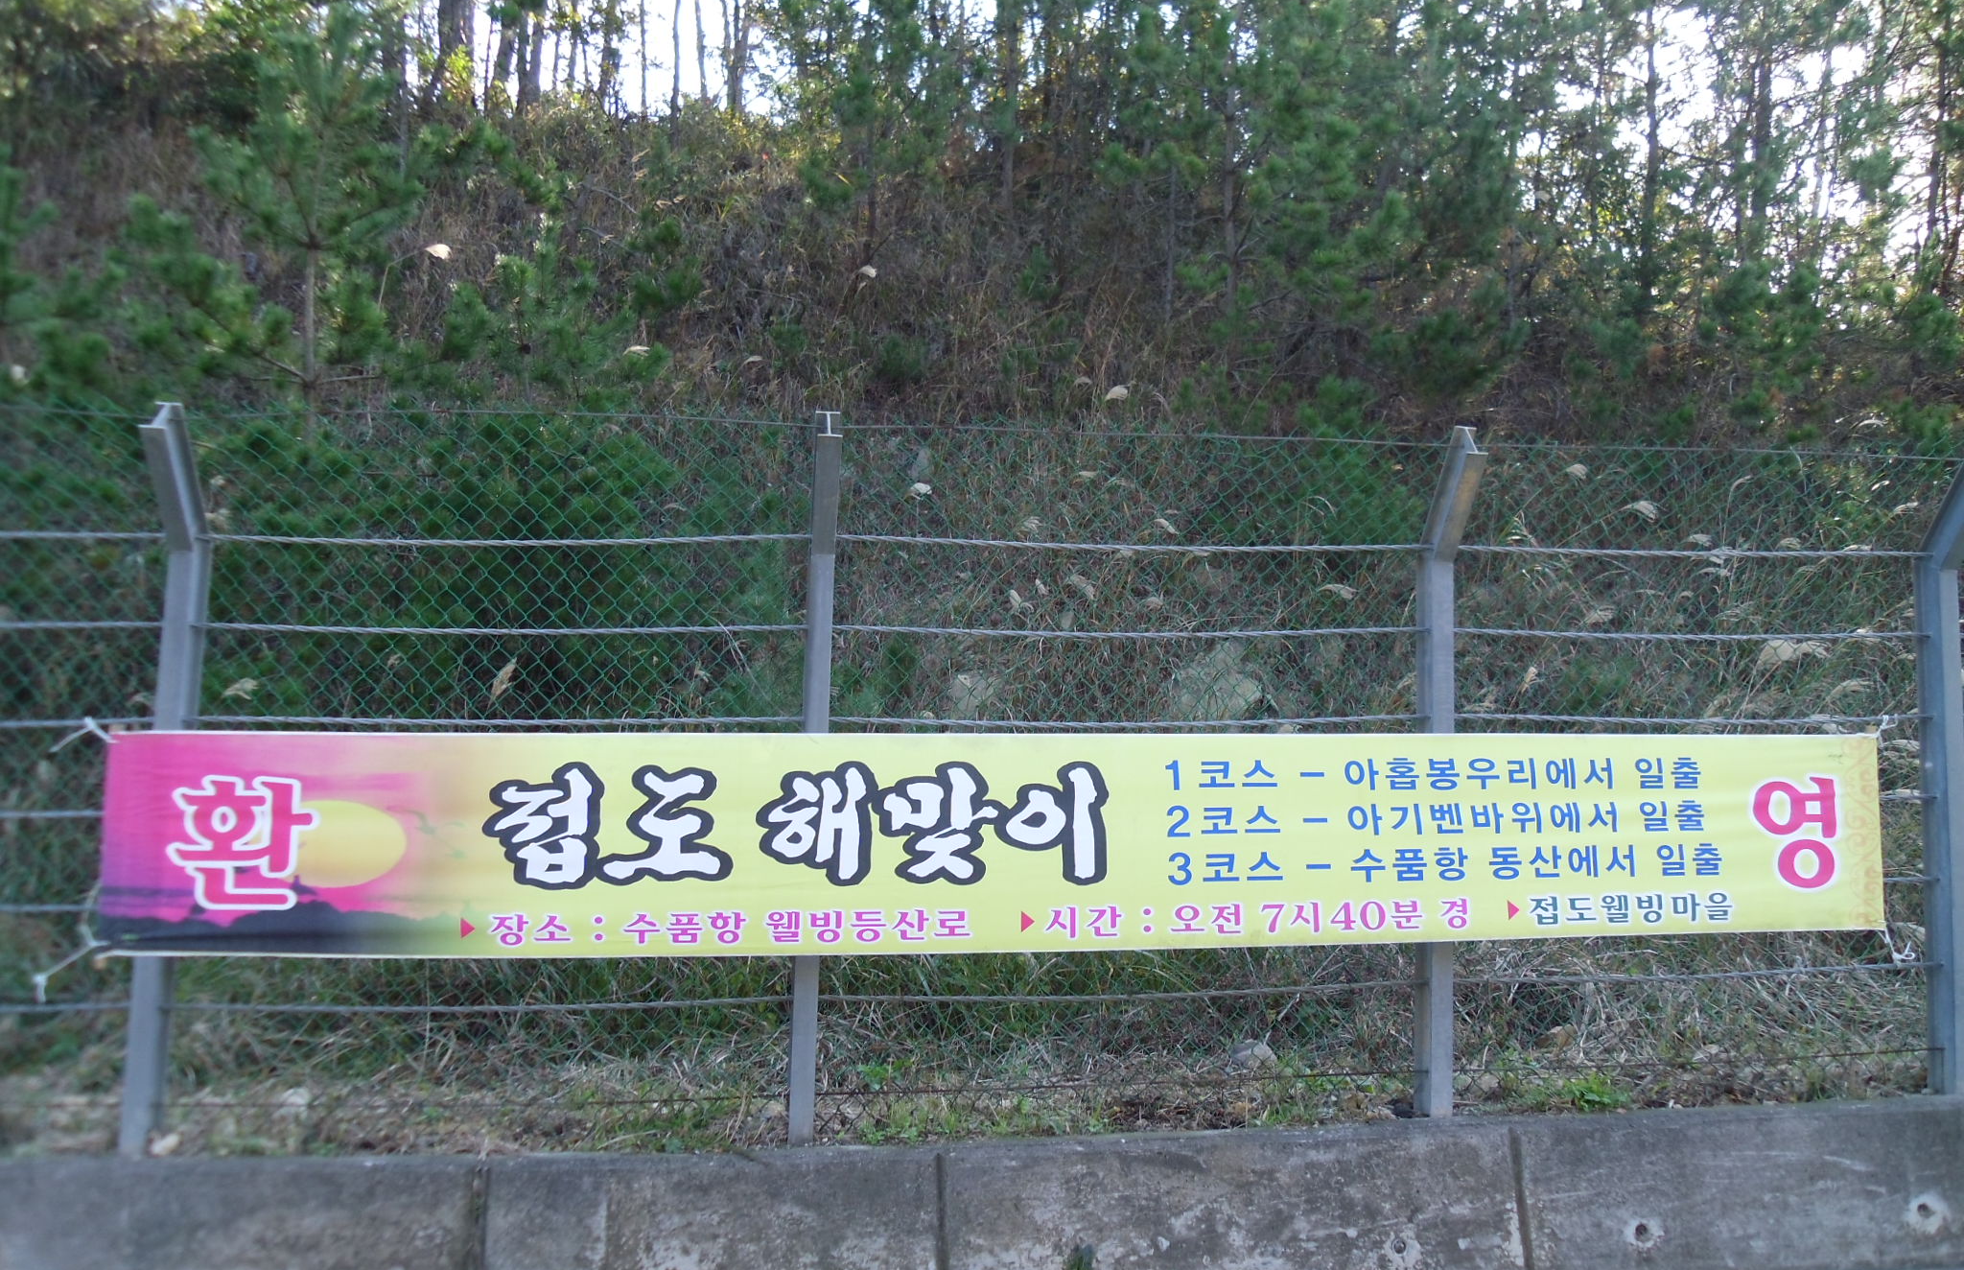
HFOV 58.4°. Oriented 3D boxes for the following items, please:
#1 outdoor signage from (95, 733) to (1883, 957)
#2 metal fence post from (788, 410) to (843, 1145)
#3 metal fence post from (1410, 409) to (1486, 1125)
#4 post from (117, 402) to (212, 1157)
[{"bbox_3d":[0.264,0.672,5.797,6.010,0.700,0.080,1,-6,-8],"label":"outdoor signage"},{"bbox_3d":[-0.524,0.444,5.571,0.080,2.300,0.428,3,-6,-6],"label":"metal fence post"},{"bbox_3d":[1.579,0.456,5.911,0.080,2.300,0.428,3,-6,-9],"label":"metal fence post"},{"bbox_3d":[-2.555,0.441,5.434,0.080,2.300,0.428,2,-6,-4],"label":"post"}]

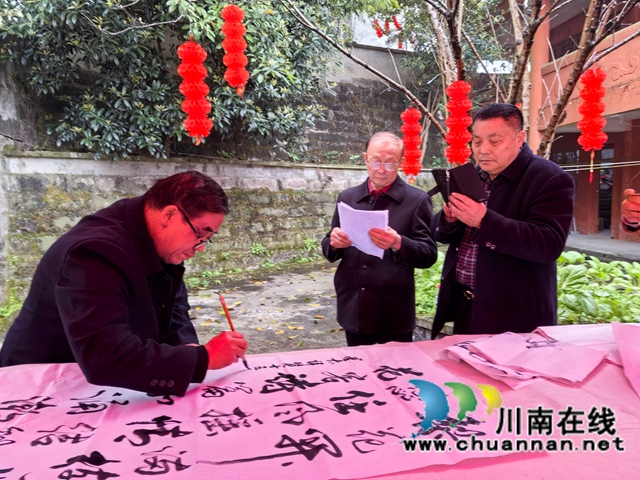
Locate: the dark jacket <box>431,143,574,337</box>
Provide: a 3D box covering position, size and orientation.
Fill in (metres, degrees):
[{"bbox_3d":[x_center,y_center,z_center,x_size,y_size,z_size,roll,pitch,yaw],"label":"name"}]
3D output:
[{"bbox_3d":[0.690,0.035,1.900,0.480,0.800,0.580,-4,7,-38],"label":"dark jacket"}]

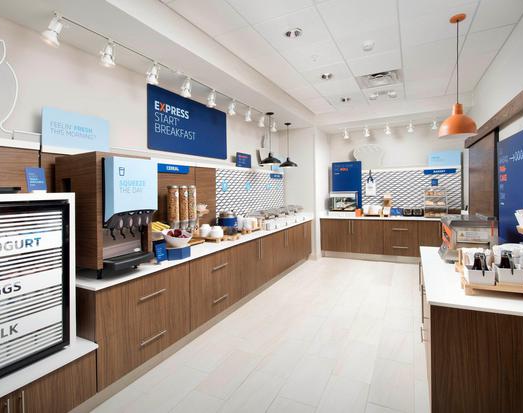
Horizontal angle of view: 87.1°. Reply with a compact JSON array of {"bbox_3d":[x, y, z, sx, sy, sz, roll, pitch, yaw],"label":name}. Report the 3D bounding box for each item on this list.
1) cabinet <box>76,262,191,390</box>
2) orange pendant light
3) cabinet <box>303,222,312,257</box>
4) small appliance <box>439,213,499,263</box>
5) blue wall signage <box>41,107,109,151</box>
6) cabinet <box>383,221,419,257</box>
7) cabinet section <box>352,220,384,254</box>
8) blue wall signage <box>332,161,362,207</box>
[{"bbox_3d":[-1.202,0.936,2.511,0.600,0.740,0.930,1,4,29],"label":"cabinet"},{"bbox_3d":[1.895,-1.266,2.660,0.310,1.180,0.310,1,4,29],"label":"orange pendant light"},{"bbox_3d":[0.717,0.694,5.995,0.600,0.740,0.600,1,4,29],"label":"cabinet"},{"bbox_3d":[1.830,0.285,2.468,0.370,0.380,0.290,-1,3,10],"label":"small appliance"},{"bbox_3d":[-1.583,-0.642,2.387,0.020,0.310,0.540,1,4,29],"label":"blue wall signage"},{"bbox_3d":[2.927,0.630,5.758,0.634,0.716,0.570,0,3,29],"label":"cabinet"},{"bbox_3d":[2.390,0.632,6.087,0.637,0.725,0.580,0,3,28],"label":"cabinet section"},{"bbox_3d":[2.009,-0.459,6.448,0.671,1.135,0.037,0,3,29],"label":"blue wall signage"}]

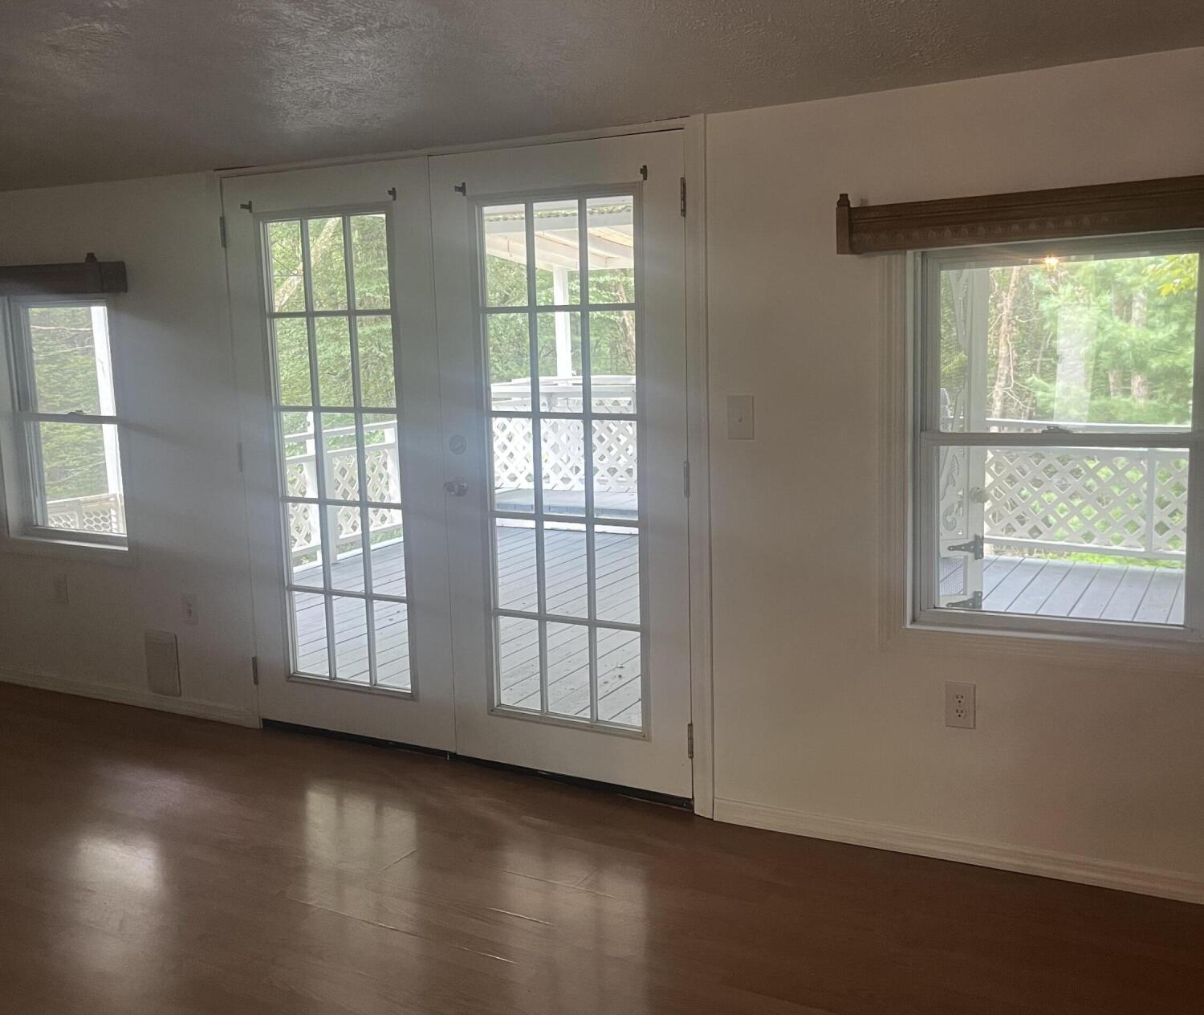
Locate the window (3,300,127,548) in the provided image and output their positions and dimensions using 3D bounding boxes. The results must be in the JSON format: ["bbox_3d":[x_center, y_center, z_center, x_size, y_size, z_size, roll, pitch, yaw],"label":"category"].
[{"bbox_3d":[-2.199,-0.357,4.952,0.719,1.003,0.090,3,10,28],"label":"window"}]

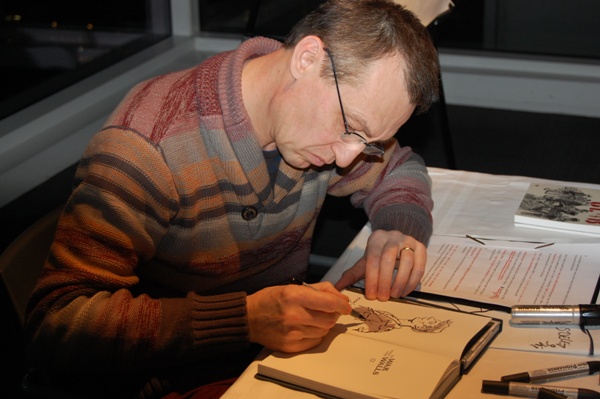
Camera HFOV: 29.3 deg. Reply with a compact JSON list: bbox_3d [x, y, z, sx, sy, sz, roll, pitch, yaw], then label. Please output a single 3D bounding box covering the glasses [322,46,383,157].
[{"bbox_3d":[0.059,-0.125,1.455,0.040,0.140,0.137,-20,-15,20],"label":"glasses"}]

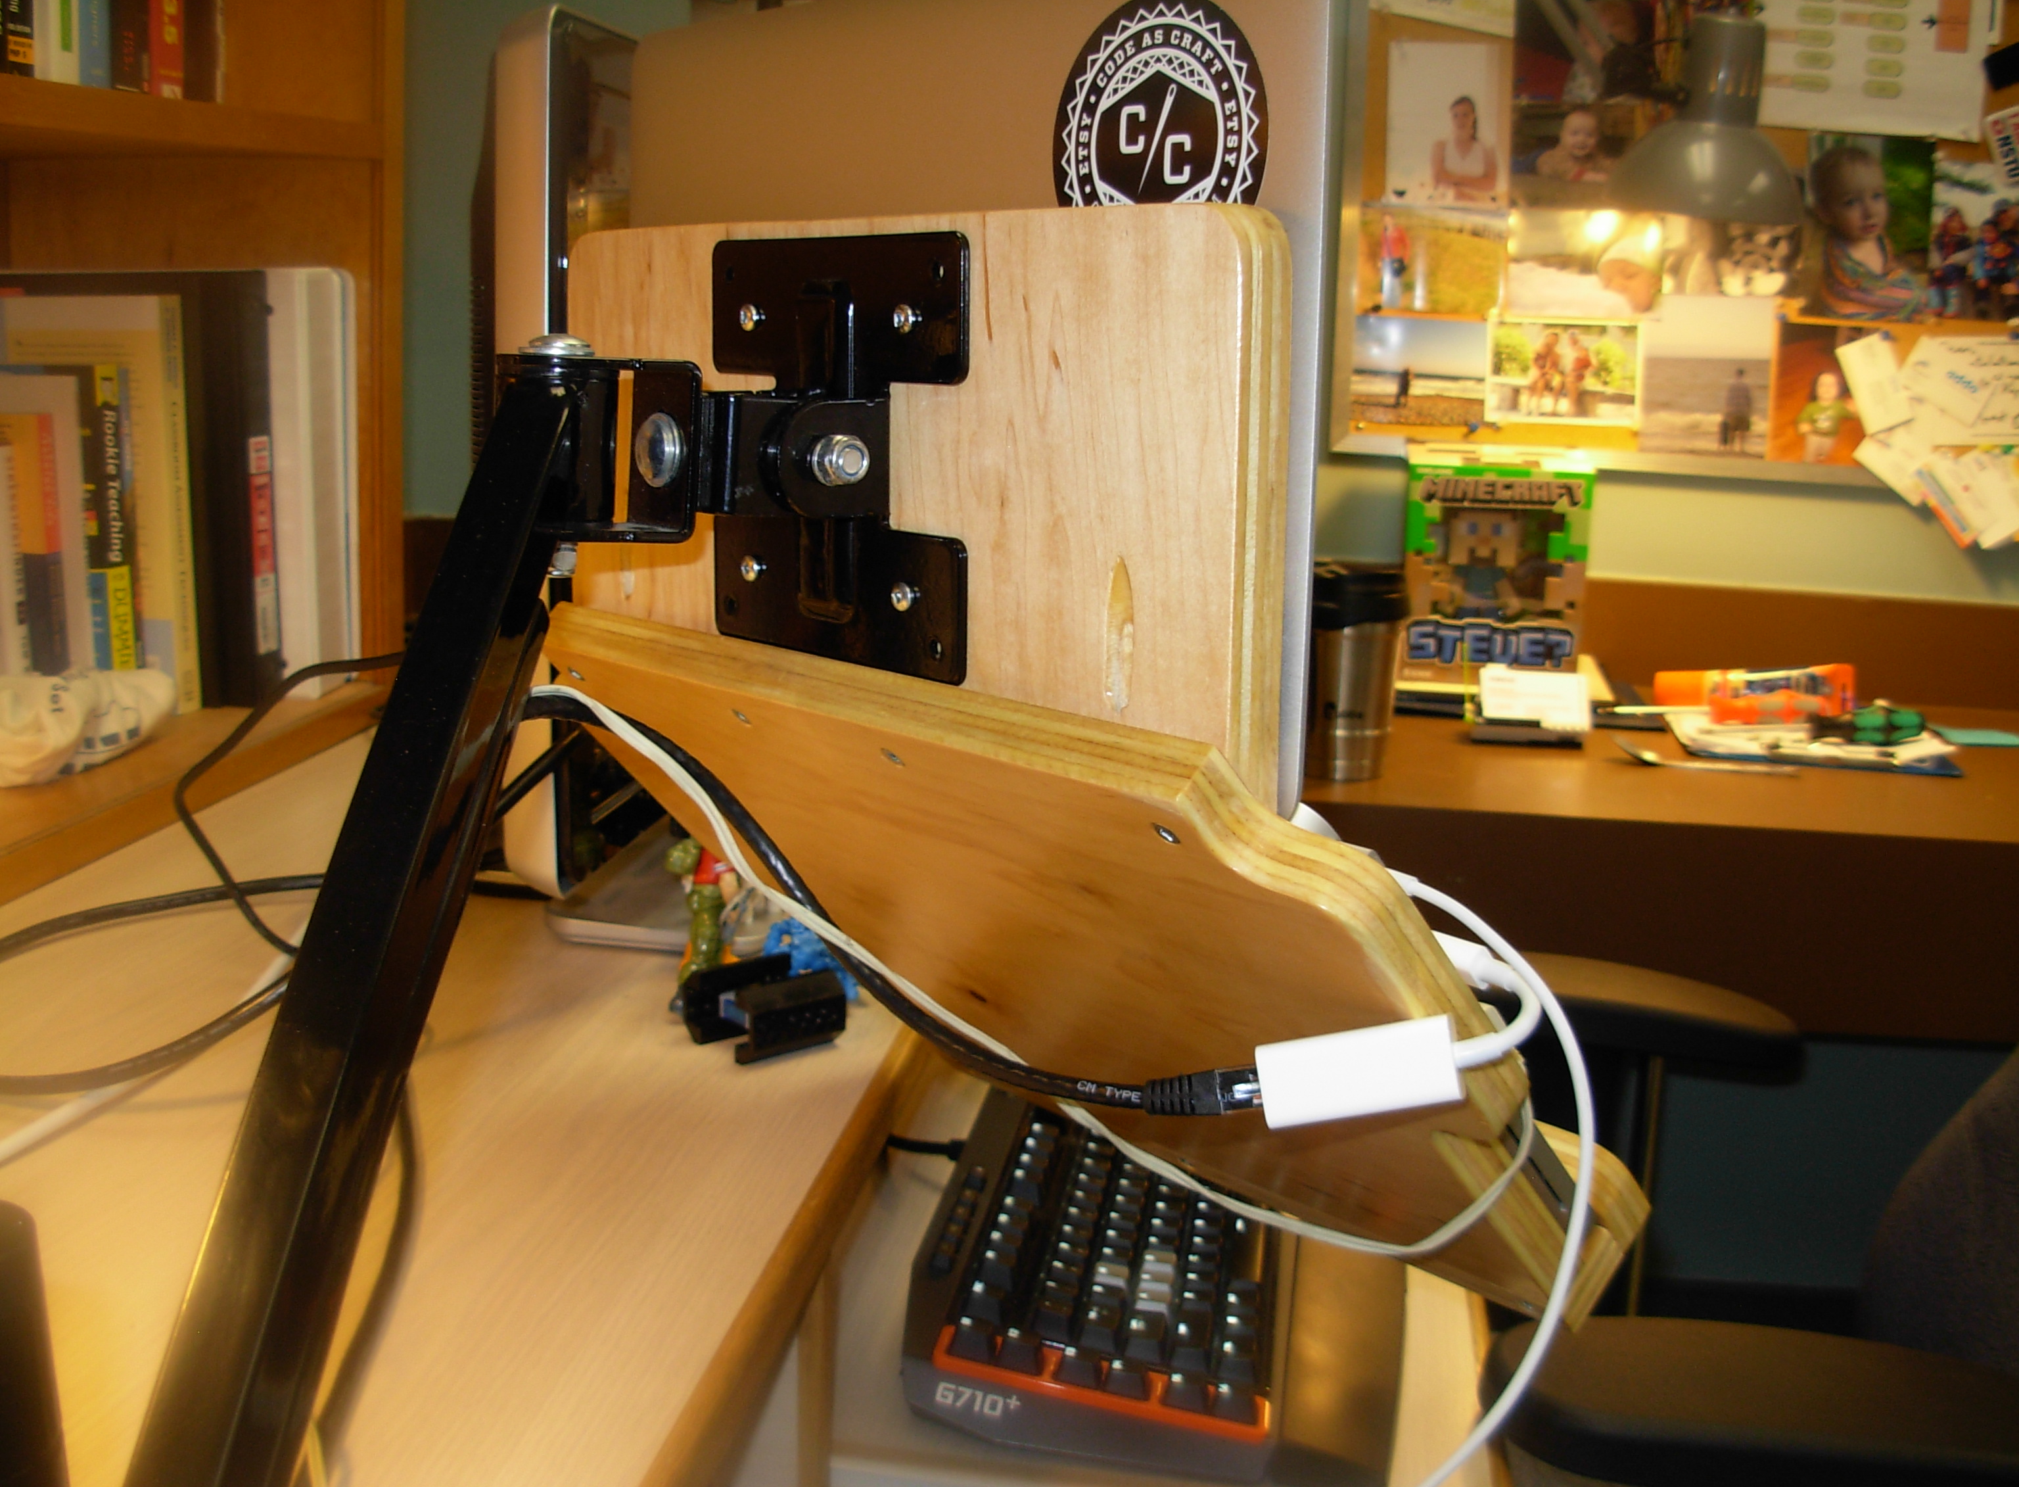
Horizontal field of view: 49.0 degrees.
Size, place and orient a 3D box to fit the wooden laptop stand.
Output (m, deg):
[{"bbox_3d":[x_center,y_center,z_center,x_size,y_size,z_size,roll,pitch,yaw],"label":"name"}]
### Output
[{"bbox_3d":[0.011,-0.004,0.690,0.181,0.315,0.375,-8,16,-40],"label":"wooden laptop stand"}]

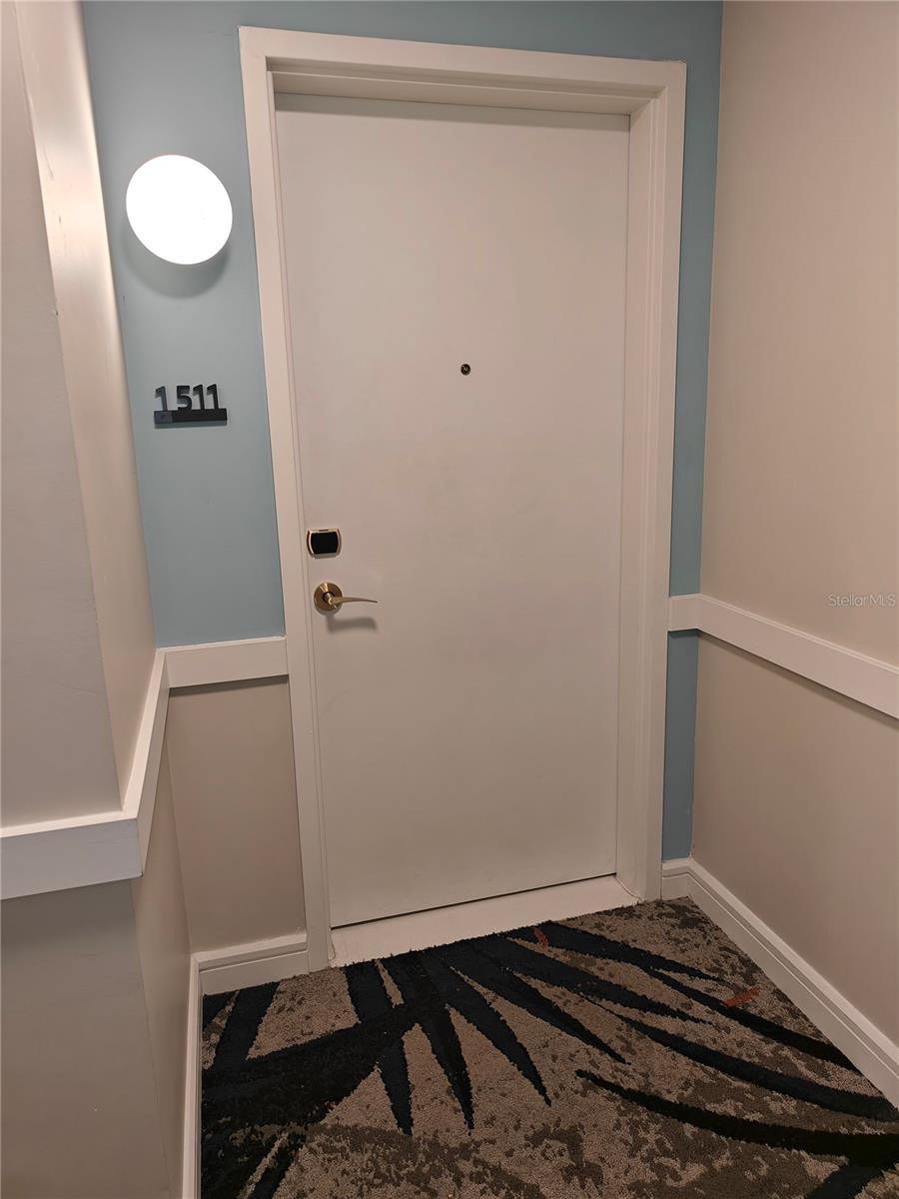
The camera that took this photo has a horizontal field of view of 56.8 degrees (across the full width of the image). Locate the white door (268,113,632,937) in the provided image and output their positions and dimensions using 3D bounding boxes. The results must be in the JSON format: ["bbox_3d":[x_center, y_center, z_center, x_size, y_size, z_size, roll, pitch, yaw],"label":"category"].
[{"bbox_3d":[0.050,-0.154,2.215,0.908,2.114,0.047,-5,13,-15],"label":"white door"}]

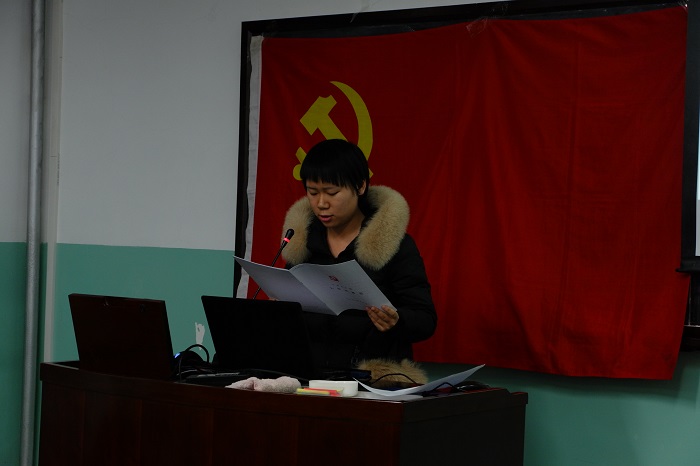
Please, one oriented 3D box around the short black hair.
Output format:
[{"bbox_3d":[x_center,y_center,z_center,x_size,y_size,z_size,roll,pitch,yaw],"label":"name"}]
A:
[{"bbox_3d":[-0.040,-0.183,4.280,0.190,0.190,0.225,2,15,34],"label":"short black hair"}]

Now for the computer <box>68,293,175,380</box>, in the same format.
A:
[{"bbox_3d":[-0.563,0.291,4.031,0.373,0.222,0.235,2,0,37],"label":"computer"}]

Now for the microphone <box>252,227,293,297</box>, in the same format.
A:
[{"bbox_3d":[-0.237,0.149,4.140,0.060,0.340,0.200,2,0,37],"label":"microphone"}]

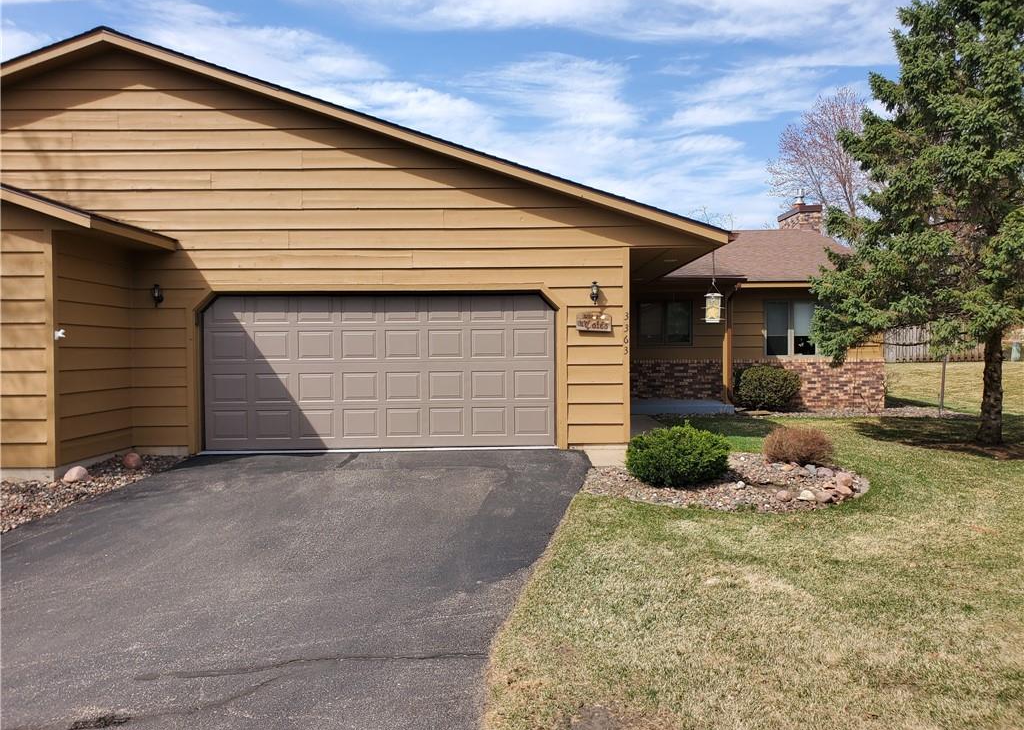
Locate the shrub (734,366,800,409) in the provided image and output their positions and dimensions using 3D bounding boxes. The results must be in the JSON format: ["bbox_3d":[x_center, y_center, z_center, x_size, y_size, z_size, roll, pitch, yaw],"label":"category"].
[{"bbox_3d":[5.508,0.495,16.583,1.380,0.980,1.280,-1,1,0],"label":"shrub"}]

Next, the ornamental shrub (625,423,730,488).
[{"bbox_3d":[2.042,1.109,9.547,1.280,0.750,1.200,-1,1,0],"label":"ornamental shrub"}]

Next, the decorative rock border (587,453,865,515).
[{"bbox_3d":[2.574,1.343,9.633,3.500,0.220,3.600,-1,1,0],"label":"decorative rock border"}]

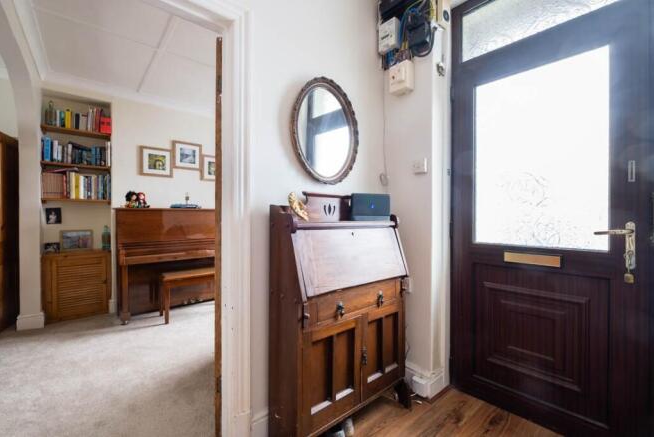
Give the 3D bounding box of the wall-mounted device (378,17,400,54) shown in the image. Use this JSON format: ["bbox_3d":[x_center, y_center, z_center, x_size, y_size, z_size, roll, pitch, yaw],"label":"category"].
[{"bbox_3d":[0.425,-1.216,1.835,0.060,0.182,0.126,0,0,-44],"label":"wall-mounted device"}]

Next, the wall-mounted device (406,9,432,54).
[{"bbox_3d":[0.579,-1.133,1.697,0.100,0.205,0.131,0,0,-44],"label":"wall-mounted device"}]

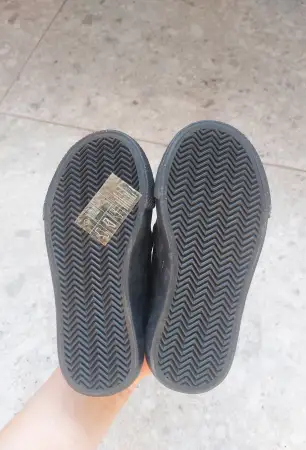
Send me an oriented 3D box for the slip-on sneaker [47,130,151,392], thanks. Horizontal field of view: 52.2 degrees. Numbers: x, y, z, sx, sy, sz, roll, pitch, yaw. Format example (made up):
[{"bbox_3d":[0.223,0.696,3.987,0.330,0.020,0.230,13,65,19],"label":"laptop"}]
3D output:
[{"bbox_3d":[-0.040,0.028,0.289,0.087,0.082,0.214,-1,84,5],"label":"slip-on sneaker"}]

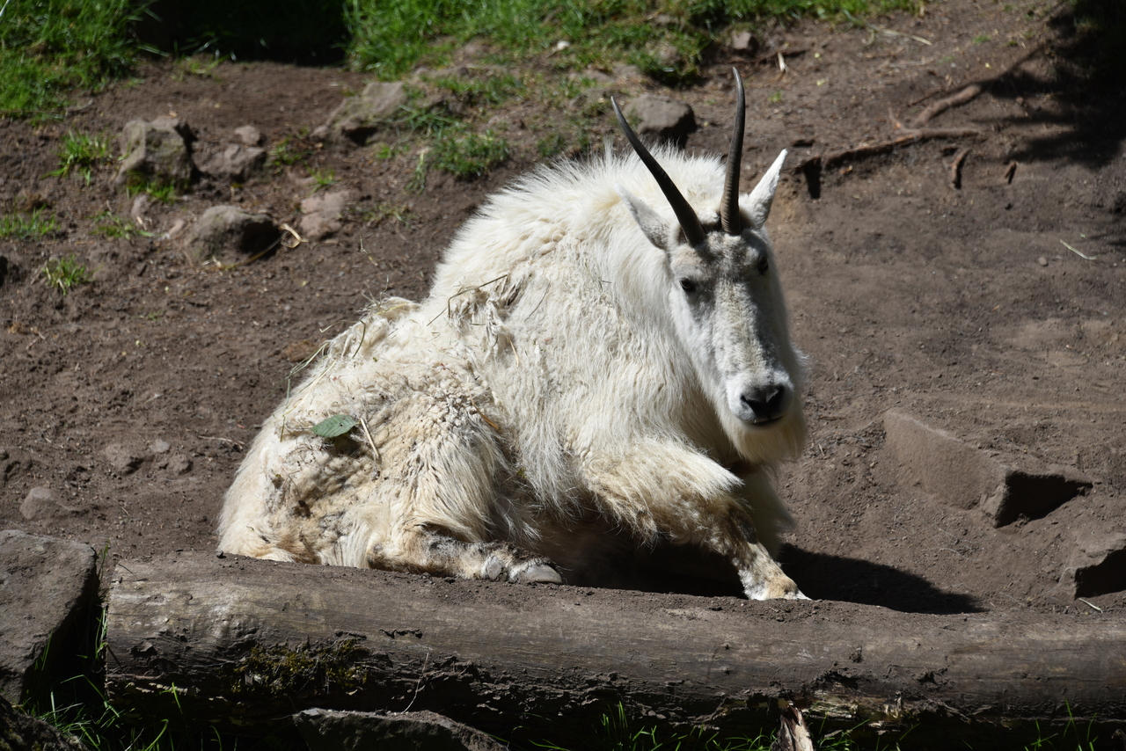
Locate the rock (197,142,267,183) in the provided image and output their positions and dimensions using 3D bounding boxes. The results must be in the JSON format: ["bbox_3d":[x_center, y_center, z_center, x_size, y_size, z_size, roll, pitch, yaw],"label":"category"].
[{"bbox_3d":[-0.508,-0.325,9.100,0.100,0.060,0.080,0,12,0],"label":"rock"}]

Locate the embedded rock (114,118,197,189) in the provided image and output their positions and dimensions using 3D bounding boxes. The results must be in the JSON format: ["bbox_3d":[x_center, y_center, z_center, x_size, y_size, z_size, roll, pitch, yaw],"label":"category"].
[{"bbox_3d":[-0.624,-0.341,9.100,0.122,0.095,0.100,0,12,0],"label":"embedded rock"}]

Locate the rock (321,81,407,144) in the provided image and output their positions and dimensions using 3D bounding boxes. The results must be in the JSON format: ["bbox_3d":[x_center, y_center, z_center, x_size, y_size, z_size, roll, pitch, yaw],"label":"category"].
[{"bbox_3d":[-0.310,-0.409,9.250,0.135,0.085,0.110,0,12,0],"label":"rock"}]

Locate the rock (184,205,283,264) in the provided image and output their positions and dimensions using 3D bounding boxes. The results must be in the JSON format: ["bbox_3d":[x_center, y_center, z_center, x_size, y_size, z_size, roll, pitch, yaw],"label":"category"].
[{"bbox_3d":[-0.499,-0.214,8.950,0.140,0.078,0.110,0,12,0],"label":"rock"}]

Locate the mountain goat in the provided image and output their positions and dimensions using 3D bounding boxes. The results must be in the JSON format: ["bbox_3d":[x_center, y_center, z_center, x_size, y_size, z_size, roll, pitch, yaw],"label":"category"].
[{"bbox_3d":[-0.066,-0.073,8.150,0.870,0.710,0.450,9,15,35],"label":"mountain goat"}]

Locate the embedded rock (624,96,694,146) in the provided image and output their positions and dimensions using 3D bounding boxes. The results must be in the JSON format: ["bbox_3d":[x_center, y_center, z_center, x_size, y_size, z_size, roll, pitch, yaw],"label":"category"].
[{"bbox_3d":[0.151,-0.396,9.250,0.110,0.075,0.090,0,12,0],"label":"embedded rock"}]

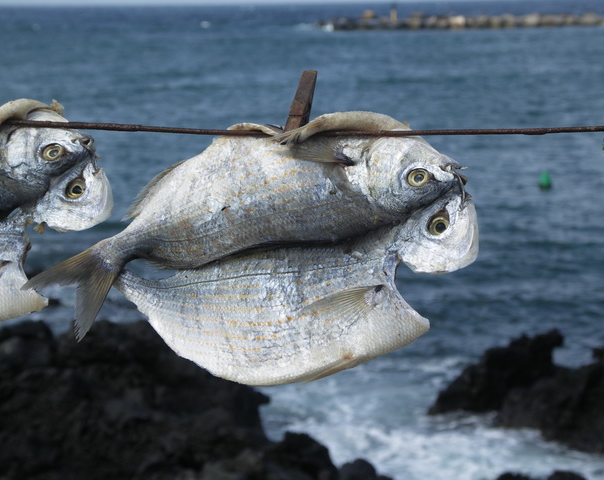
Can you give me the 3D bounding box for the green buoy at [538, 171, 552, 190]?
[{"bbox_3d":[7.902,-1.931,66.000,0.430,0.620,0.430,-1,7,0],"label":"green buoy"}]

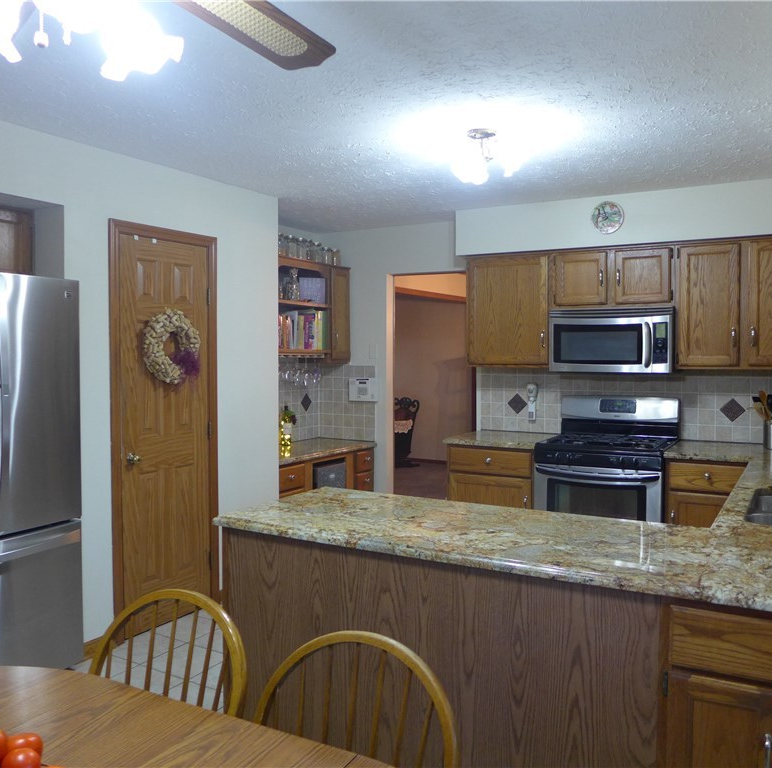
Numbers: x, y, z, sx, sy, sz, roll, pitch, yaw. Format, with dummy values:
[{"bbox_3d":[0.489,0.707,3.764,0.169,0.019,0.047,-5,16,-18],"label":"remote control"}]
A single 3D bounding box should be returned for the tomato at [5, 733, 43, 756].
[{"bbox_3d":[-0.633,0.637,1.240,0.070,0.057,0.066,2,3,29],"label":"tomato"}]

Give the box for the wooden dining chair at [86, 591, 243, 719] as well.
[{"bbox_3d":[-0.547,0.955,1.405,0.440,0.950,0.520,1,3,12],"label":"wooden dining chair"}]

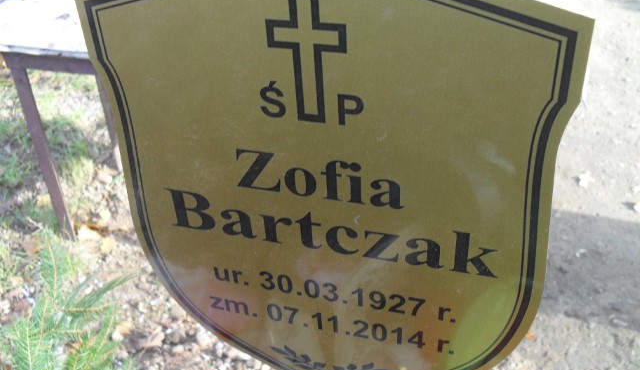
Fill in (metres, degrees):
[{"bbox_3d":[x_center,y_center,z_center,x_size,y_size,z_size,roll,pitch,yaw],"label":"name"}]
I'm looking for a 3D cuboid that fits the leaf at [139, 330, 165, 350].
[{"bbox_3d":[-0.359,0.327,1.382,0.058,0.022,0.051,-4,34,0],"label":"leaf"}]

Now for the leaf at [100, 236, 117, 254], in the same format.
[{"bbox_3d":[-0.543,0.153,1.662,0.040,0.020,0.059,-4,34,0],"label":"leaf"}]

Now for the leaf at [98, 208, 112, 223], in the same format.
[{"bbox_3d":[-0.587,0.084,1.768,0.031,0.022,0.057,-4,34,0],"label":"leaf"}]

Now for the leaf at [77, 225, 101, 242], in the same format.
[{"bbox_3d":[-0.608,0.128,1.706,0.061,0.020,0.054,-4,34,0],"label":"leaf"}]

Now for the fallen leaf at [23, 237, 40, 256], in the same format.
[{"bbox_3d":[-0.742,0.157,1.667,0.035,0.030,0.071,-4,34,0],"label":"fallen leaf"}]

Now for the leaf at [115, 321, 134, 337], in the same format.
[{"bbox_3d":[-0.425,0.315,1.412,0.043,0.017,0.037,-4,34,0],"label":"leaf"}]

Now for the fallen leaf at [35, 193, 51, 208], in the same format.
[{"bbox_3d":[-0.790,0.044,1.849,0.039,0.020,0.055,-4,34,0],"label":"fallen leaf"}]

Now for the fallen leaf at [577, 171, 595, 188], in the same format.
[{"bbox_3d":[0.738,-0.016,1.793,0.044,0.024,0.065,-4,34,0],"label":"fallen leaf"}]

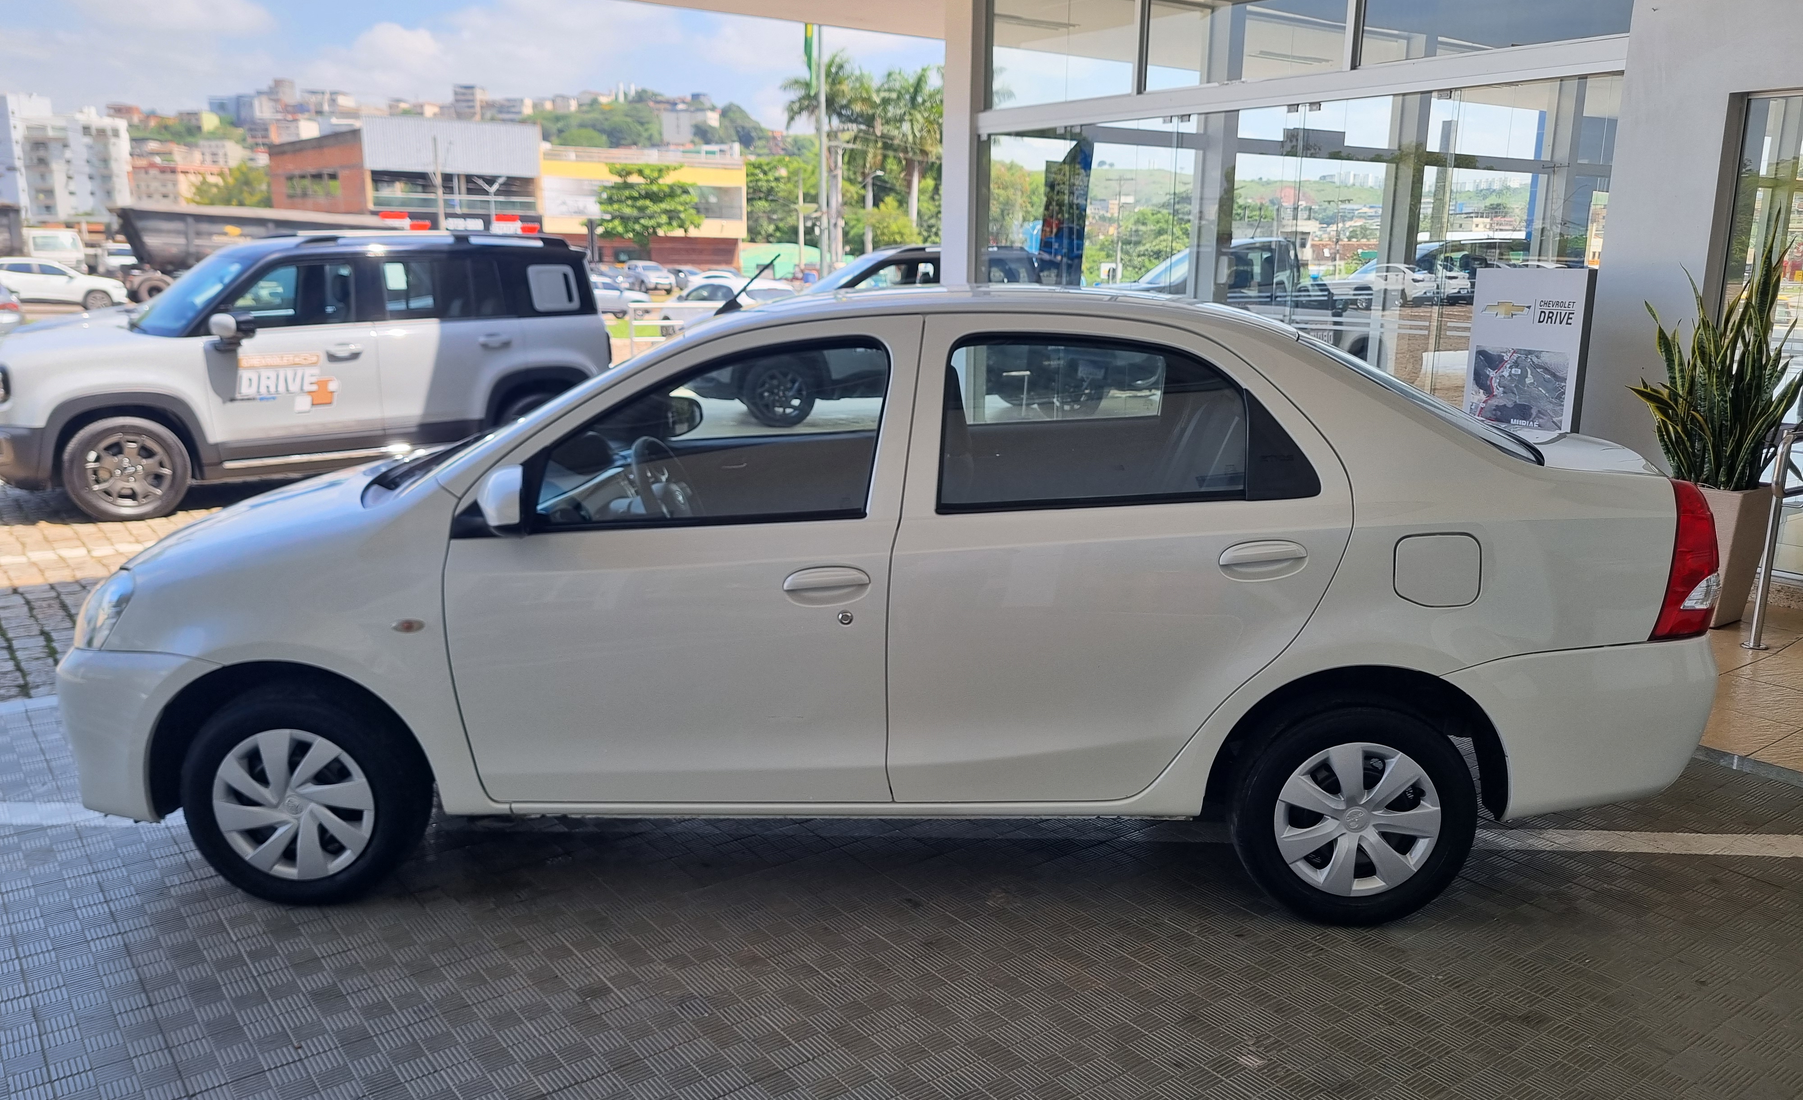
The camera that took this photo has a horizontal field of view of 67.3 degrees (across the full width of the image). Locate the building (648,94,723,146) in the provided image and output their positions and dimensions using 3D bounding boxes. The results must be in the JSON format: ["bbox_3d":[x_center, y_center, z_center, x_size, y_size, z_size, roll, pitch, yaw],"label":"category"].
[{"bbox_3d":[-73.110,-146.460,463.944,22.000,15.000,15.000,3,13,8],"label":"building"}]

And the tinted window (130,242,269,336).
[{"bbox_3d":[-4.642,-1.694,8.834,1.380,0.740,0.130,15,-25,49],"label":"tinted window"}]

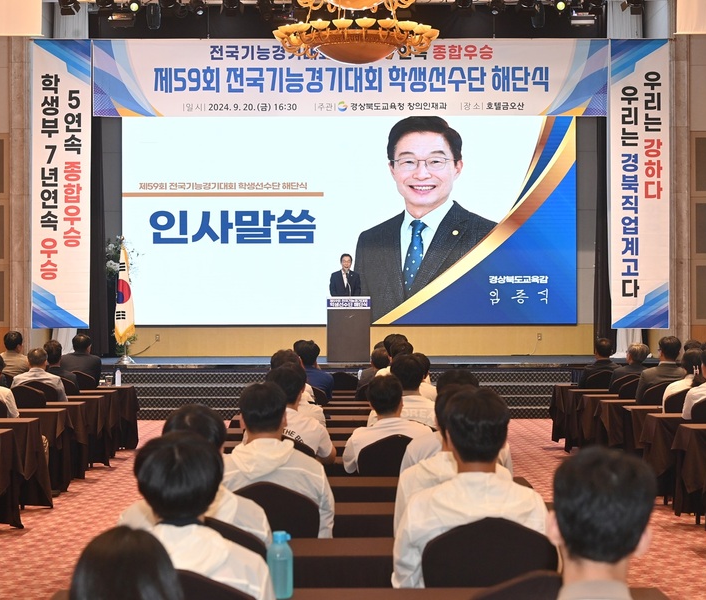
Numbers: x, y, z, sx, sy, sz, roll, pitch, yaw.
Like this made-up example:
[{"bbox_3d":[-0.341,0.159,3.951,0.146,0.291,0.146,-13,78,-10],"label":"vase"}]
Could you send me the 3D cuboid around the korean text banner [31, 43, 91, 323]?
[{"bbox_3d":[-4.560,-1.809,27.400,0.916,4.510,0.030,0,0,0],"label":"korean text banner"}]

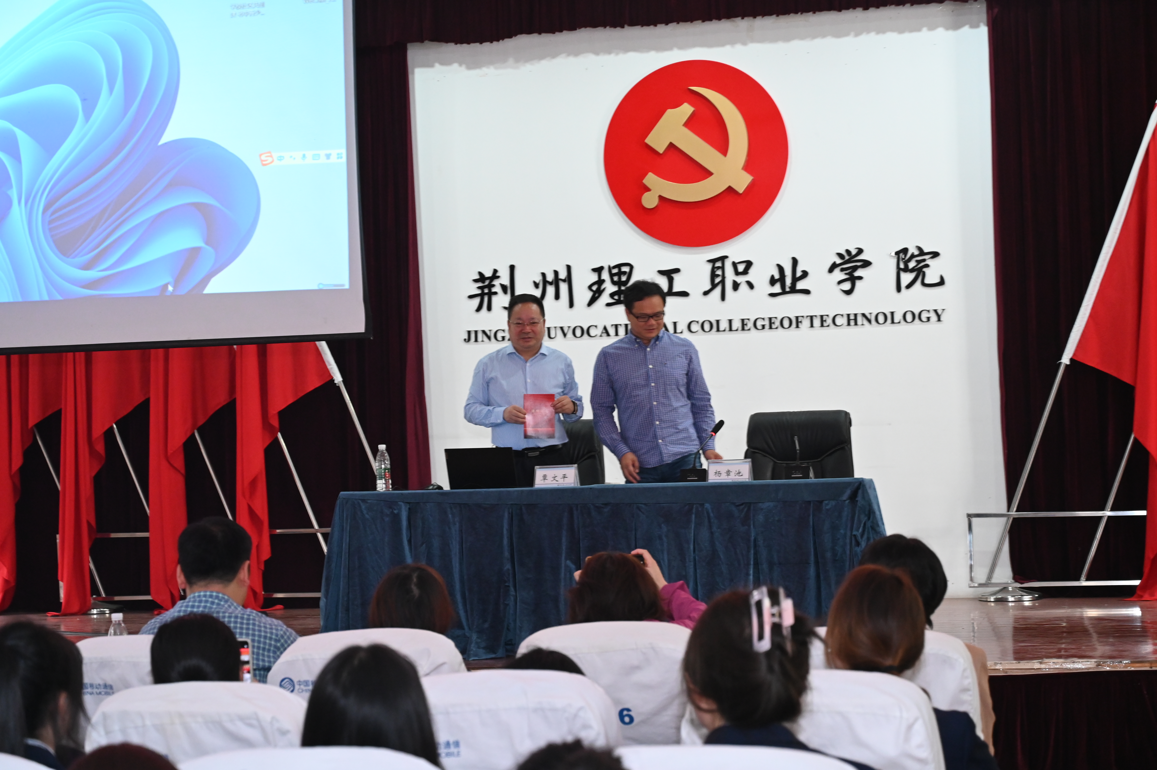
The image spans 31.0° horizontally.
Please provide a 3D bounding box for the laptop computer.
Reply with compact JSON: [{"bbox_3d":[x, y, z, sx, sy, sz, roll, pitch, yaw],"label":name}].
[{"bbox_3d":[-0.431,0.392,9.811,0.320,0.200,0.270,-2,-3,14],"label":"laptop computer"}]

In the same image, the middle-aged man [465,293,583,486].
[{"bbox_3d":[-0.261,0.416,10.253,0.560,1.720,0.380,-2,-3,-1],"label":"middle-aged man"}]

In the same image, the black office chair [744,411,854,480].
[{"bbox_3d":[1.087,0.674,10.189,0.640,1.120,0.680,-2,-3,14],"label":"black office chair"}]

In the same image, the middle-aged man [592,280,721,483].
[{"bbox_3d":[0.377,0.371,10.124,0.600,1.760,0.380,-2,-3,-1],"label":"middle-aged man"}]

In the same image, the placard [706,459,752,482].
[{"bbox_3d":[0.685,0.392,9.459,0.200,0.100,0.070,-2,-3,14],"label":"placard"}]

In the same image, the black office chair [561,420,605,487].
[{"bbox_3d":[-0.117,0.720,10.439,0.640,1.120,0.680,-3,-3,20],"label":"black office chair"}]

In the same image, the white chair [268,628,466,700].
[{"bbox_3d":[-0.427,1.073,5.029,0.550,1.000,0.650,-2,-3,9],"label":"white chair"}]

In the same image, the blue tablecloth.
[{"bbox_3d":[0.122,0.853,9.660,2.530,0.770,0.600,-2,-3,14],"label":"blue tablecloth"}]

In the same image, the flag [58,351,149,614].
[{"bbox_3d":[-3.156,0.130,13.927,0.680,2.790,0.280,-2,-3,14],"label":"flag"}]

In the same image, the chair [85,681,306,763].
[{"bbox_3d":[-0.638,1.059,4.079,0.550,1.000,0.650,-2,-3,9],"label":"chair"}]

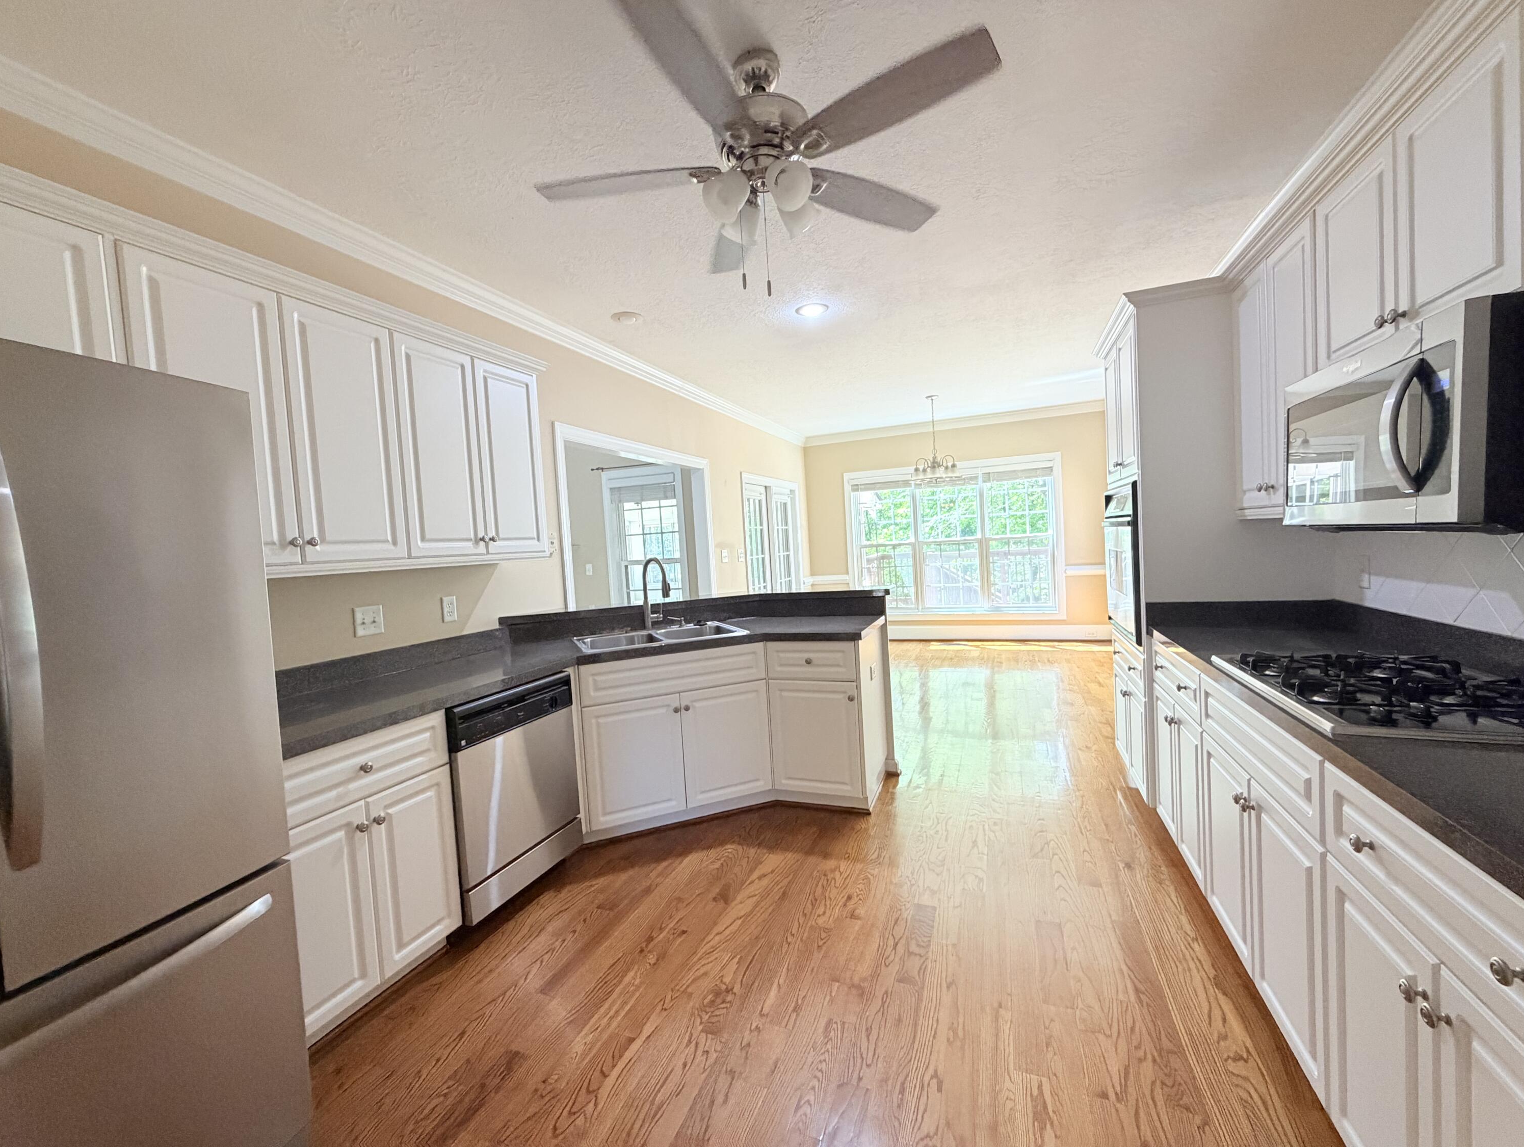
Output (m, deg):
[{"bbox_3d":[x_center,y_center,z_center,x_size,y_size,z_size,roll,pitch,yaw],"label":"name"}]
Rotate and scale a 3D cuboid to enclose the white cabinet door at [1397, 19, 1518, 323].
[{"bbox_3d":[1.425,-0.772,1.267,0.025,0.494,0.359,-2,3,21],"label":"white cabinet door"}]

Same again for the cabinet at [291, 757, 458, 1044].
[{"bbox_3d":[-1.441,0.983,1.963,0.600,0.593,0.606,-2,3,21],"label":"cabinet"}]

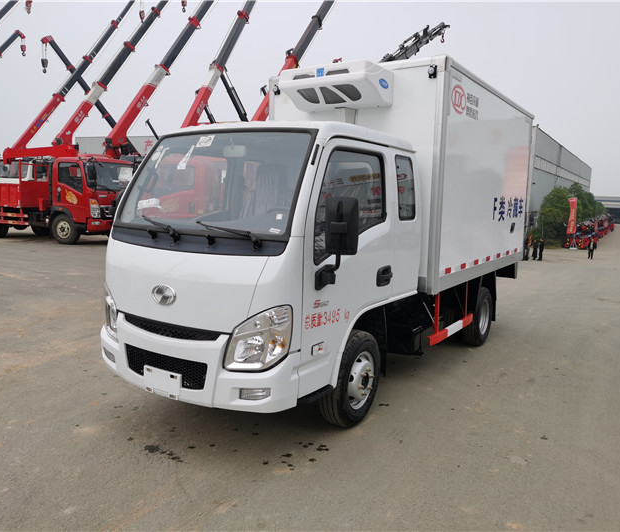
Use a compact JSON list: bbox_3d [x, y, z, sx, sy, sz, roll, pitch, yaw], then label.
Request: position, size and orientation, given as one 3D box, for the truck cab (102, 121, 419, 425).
[{"bbox_3d":[-0.297,-0.029,4.073,1.615,2.062,2.071,5,8,32],"label":"truck cab"}]

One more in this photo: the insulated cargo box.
[{"bbox_3d":[1.248,-0.931,6.390,1.755,1.909,3.387,5,8,32],"label":"insulated cargo box"}]

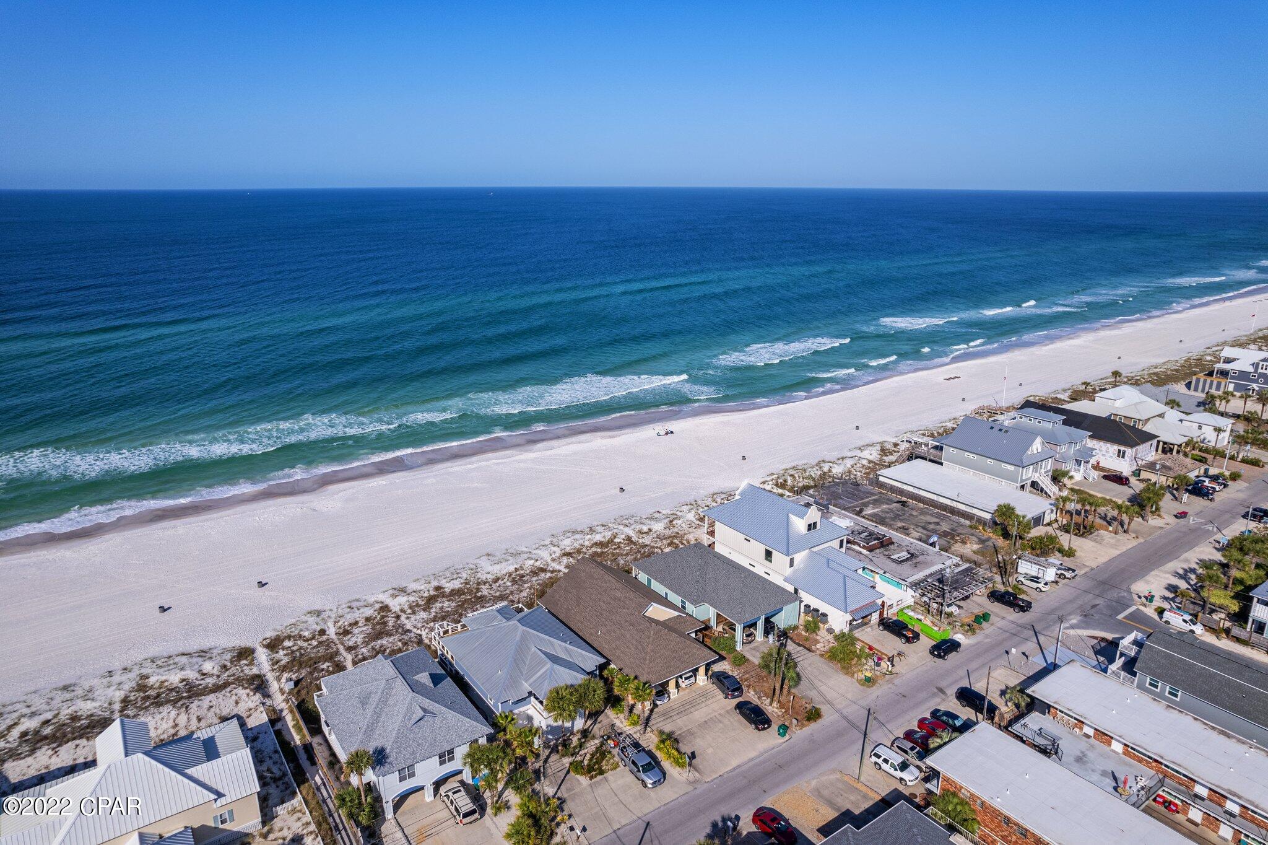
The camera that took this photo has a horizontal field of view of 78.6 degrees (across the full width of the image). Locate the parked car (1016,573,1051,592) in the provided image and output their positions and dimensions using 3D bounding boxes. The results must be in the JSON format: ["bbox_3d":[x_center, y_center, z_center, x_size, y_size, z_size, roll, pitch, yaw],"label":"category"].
[{"bbox_3d":[59.454,23.688,115.124,1.860,1.660,4.570,-12,21,-33],"label":"parked car"}]

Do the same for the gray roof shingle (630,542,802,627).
[{"bbox_3d":[11.355,21.107,109.049,12.900,3.250,20.981,-12,21,-35],"label":"gray roof shingle"}]

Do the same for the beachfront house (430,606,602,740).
[{"bbox_3d":[-13.948,27.068,91.524,13.200,8.700,22.700,-12,21,-35],"label":"beachfront house"}]

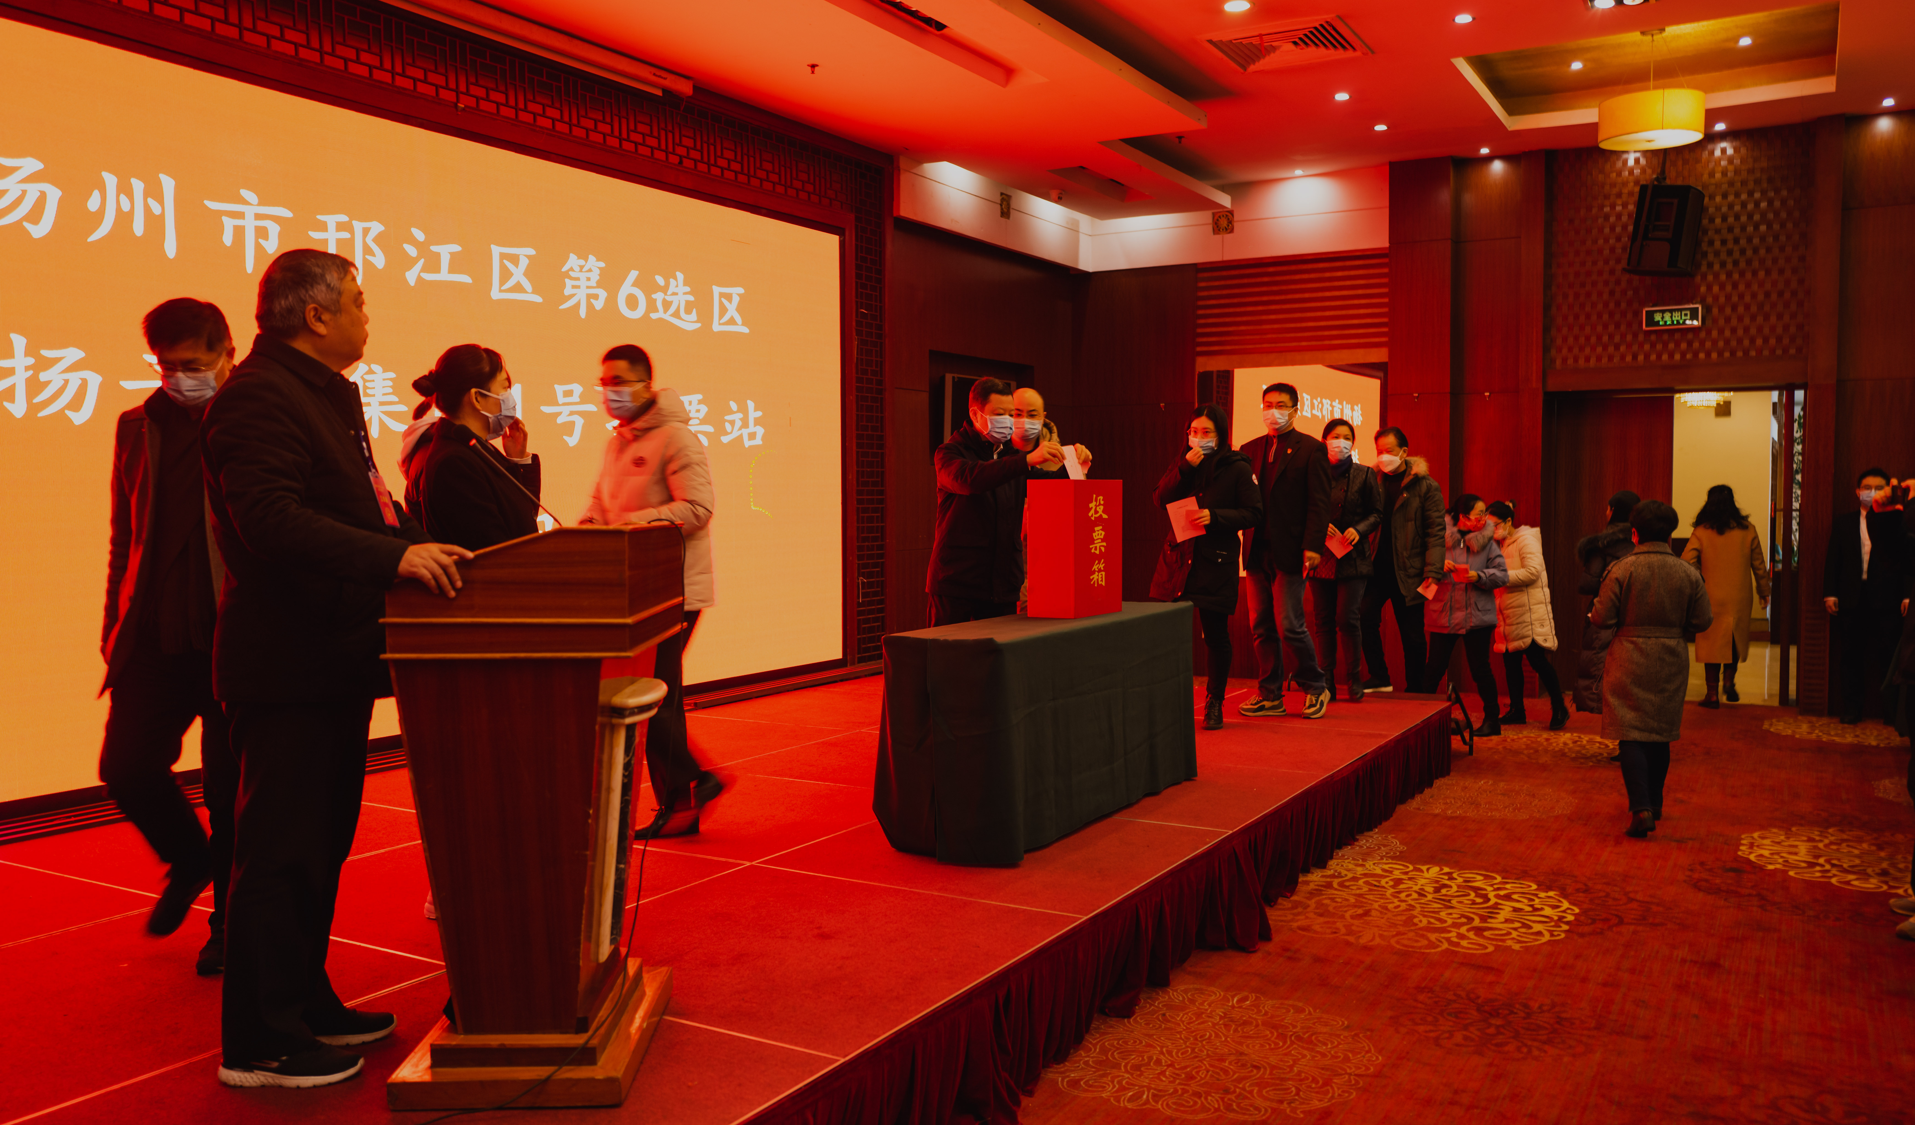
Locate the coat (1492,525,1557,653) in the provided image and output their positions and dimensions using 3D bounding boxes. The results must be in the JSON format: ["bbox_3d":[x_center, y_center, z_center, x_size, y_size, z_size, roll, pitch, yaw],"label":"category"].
[{"bbox_3d":[3.858,0.178,10.150,0.430,0.870,0.430,0,3,-4],"label":"coat"}]

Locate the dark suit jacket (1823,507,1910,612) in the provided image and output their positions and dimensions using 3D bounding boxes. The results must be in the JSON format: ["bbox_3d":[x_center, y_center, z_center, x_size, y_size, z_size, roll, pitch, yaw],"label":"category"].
[{"bbox_3d":[6.406,-0.016,10.500,0.530,0.720,0.290,2,3,31],"label":"dark suit jacket"}]

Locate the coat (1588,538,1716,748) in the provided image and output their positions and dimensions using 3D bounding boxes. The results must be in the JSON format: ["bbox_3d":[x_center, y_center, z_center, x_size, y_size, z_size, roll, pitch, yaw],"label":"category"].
[{"bbox_3d":[3.442,0.389,7.380,0.590,0.990,0.380,1,3,20],"label":"coat"}]

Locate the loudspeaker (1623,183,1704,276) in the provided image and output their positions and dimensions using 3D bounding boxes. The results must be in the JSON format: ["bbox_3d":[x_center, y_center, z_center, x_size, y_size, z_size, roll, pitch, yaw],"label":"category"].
[{"bbox_3d":[5.236,-2.445,11.000,0.360,0.600,0.400,11,7,39],"label":"loudspeaker"}]

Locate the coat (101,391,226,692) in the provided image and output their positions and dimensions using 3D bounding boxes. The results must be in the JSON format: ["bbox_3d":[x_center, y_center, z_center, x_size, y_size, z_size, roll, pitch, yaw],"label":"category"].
[{"bbox_3d":[-1.987,-0.056,3.860,0.470,0.780,0.330,0,3,-5],"label":"coat"}]

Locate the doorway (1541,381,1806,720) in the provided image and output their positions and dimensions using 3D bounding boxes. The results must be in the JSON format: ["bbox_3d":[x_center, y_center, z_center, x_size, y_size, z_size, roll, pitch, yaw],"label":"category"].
[{"bbox_3d":[5.410,-0.125,11.342,1.800,2.400,0.300,2,3,30],"label":"doorway"}]

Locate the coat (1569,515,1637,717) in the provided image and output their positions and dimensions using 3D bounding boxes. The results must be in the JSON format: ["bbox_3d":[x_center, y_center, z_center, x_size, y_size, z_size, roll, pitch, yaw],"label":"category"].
[{"bbox_3d":[4.020,0.336,9.150,0.400,1.170,0.500,2,4,41],"label":"coat"}]

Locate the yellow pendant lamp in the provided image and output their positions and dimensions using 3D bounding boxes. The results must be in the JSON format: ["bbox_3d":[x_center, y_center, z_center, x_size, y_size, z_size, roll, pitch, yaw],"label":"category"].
[{"bbox_3d":[4.413,-3.039,9.496,0.630,0.700,0.630,2,3,30],"label":"yellow pendant lamp"}]

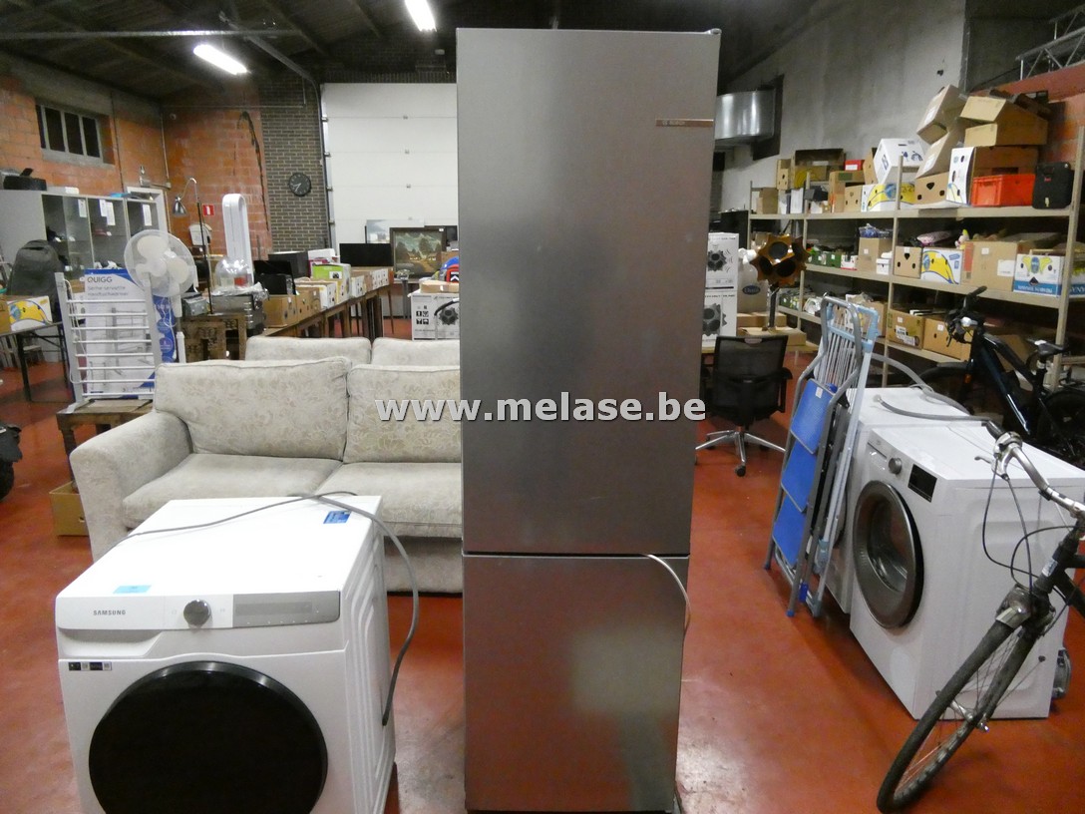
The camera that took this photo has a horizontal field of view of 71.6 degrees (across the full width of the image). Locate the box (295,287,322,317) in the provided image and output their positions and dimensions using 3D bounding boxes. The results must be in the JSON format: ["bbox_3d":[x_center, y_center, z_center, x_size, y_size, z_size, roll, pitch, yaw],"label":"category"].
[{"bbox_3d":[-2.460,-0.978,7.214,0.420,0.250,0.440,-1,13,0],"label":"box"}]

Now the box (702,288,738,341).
[{"bbox_3d":[1.157,-0.657,5.467,0.385,0.392,0.385,-1,14,-3],"label":"box"}]

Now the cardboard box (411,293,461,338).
[{"bbox_3d":[-0.833,-0.784,6.390,0.470,0.386,0.410,-1,13,0],"label":"cardboard box"}]

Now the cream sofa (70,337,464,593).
[{"bbox_3d":[-0.981,0.275,3.742,2.080,0.940,0.960,0,14,1],"label":"cream sofa"}]

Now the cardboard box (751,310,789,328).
[{"bbox_3d":[1.730,-0.667,5.861,0.251,0.110,0.250,-1,14,-3],"label":"cardboard box"}]

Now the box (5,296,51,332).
[{"bbox_3d":[-4.899,-0.863,6.937,0.400,0.250,0.530,0,13,3],"label":"box"}]

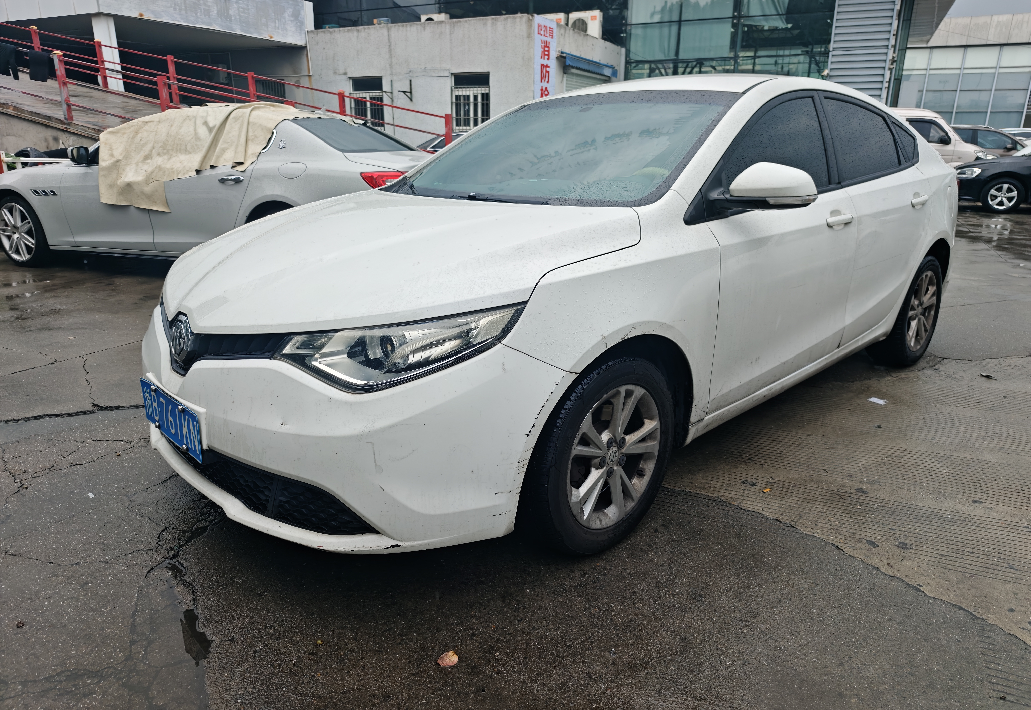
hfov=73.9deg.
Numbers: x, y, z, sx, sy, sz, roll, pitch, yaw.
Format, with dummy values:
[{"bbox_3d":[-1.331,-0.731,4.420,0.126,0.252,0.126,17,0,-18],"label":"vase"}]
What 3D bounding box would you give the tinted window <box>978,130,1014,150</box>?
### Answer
[{"bbox_3d":[11.222,-5.023,16.000,0.880,0.450,0.050,1,-2,5],"label":"tinted window"}]

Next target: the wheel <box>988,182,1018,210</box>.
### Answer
[{"bbox_3d":[8.943,-2.904,12.613,0.450,0.450,0.180,5,17,19],"label":"wheel"}]

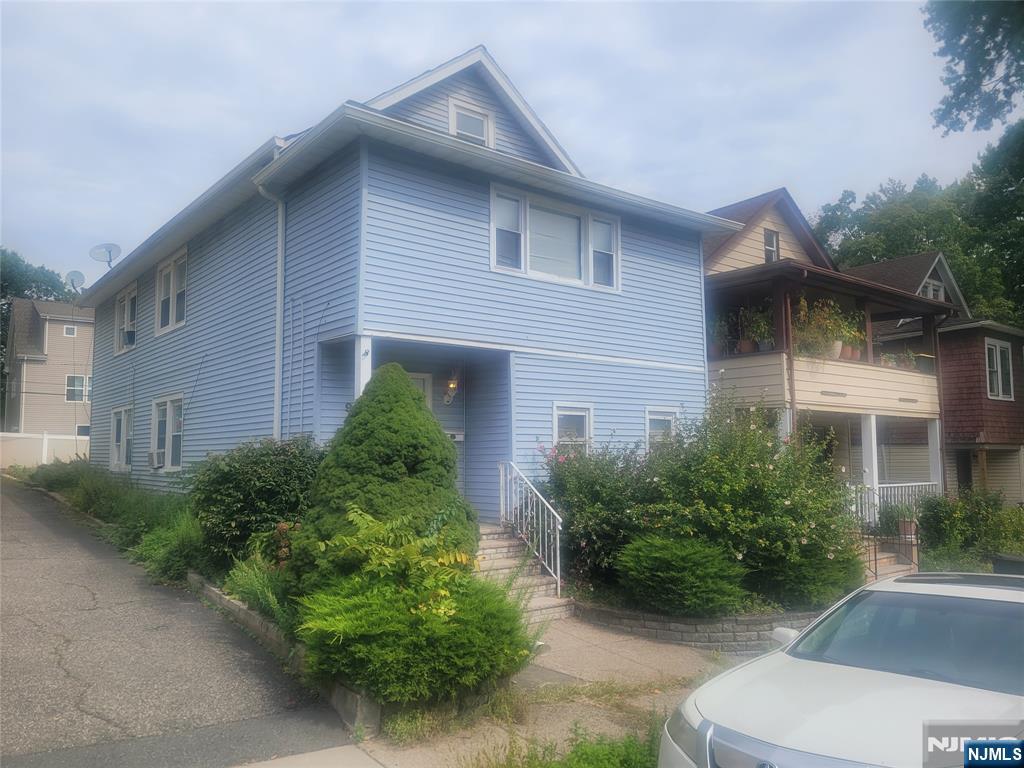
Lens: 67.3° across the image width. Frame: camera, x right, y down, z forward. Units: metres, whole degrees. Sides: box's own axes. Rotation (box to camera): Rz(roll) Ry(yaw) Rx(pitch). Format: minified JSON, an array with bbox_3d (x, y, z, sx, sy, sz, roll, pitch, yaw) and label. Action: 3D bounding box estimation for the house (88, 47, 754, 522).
[{"bbox_3d":[-4.115,-1.133,17.744,7.700,8.960,16.200,4,-7,-39],"label":"house"}]

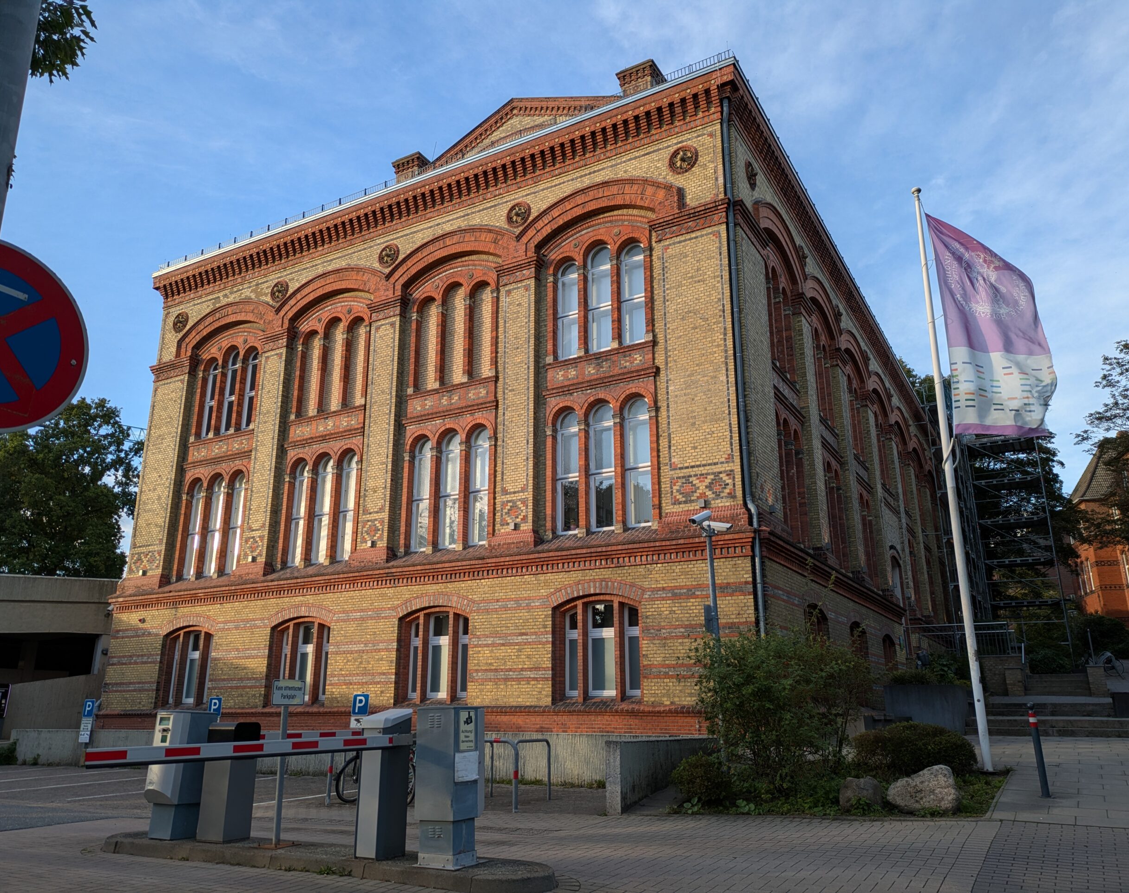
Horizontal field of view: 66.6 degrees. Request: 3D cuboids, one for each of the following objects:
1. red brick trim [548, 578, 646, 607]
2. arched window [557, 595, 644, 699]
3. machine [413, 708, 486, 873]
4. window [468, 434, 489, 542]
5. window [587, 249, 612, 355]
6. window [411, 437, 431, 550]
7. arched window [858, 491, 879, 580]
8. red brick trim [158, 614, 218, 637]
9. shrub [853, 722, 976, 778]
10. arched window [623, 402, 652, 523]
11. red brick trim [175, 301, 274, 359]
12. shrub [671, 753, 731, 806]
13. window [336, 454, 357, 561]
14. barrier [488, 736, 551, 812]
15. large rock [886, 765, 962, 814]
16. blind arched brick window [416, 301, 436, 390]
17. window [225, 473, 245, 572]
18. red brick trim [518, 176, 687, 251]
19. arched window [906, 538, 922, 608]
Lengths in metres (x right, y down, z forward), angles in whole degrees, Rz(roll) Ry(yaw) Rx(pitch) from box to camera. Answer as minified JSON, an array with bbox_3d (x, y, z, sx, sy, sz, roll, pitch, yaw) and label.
[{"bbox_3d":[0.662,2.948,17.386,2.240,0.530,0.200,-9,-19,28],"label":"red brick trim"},{"bbox_3d":[0.789,4.629,19.670,2.250,2.280,0.320,-10,-19,28],"label":"arched window"},{"bbox_3d":[-0.906,2.734,6.978,0.390,1.180,0.490,-10,-19,28],"label":"machine"},{"bbox_3d":[-2.302,1.041,23.686,0.800,3.330,0.250,-10,-19,28],"label":"window"},{"bbox_3d":[1.013,-4.056,23.287,0.820,3.140,0.250,-10,-19,28],"label":"window"},{"bbox_3d":[-3.970,1.348,24.346,0.780,3.280,0.170,-10,-20,28],"label":"window"},{"bbox_3d":[9.436,2.778,26.765,0.220,2.750,0.700,-10,-20,29],"label":"arched window"},{"bbox_3d":[-11.724,5.614,27.015,2.600,0.660,0.200,-10,-19,28],"label":"red brick trim"},{"bbox_3d":[4.611,3.992,11.325,1.520,0.680,1.250,-7,-18,20],"label":"shrub"},{"bbox_3d":[1.866,0.347,21.148,0.780,3.280,0.170,-10,-20,28],"label":"arched window"},{"bbox_3d":[-11.797,-4.158,30.106,4.950,1.420,0.400,-10,-19,28],"label":"red brick trim"},{"bbox_3d":[1.653,4.026,10.400,0.760,0.660,0.740,-10,-19,28],"label":"shrub"},{"bbox_3d":[-5.502,1.494,21.933,0.620,2.850,0.200,-9,-19,28],"label":"window"},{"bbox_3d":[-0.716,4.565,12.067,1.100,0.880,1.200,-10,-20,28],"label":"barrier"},{"bbox_3d":[3.676,3.514,8.784,0.780,0.520,0.520,-7,-18,20],"label":"large rock"},{"bbox_3d":[-3.451,-2.638,21.927,0.620,2.470,0.180,-9,-19,28],"label":"blind arched brick window"},{"bbox_3d":[-10.541,2.475,27.911,0.780,3.280,0.170,-10,-20,28],"label":"window"},{"bbox_3d":[0.805,-6.179,22.919,4.850,1.400,0.420,-10,-20,28],"label":"red brick trim"},{"bbox_3d":[16.364,5.953,40.190,0.300,3.200,0.900,-10,-19,28],"label":"arched window"}]

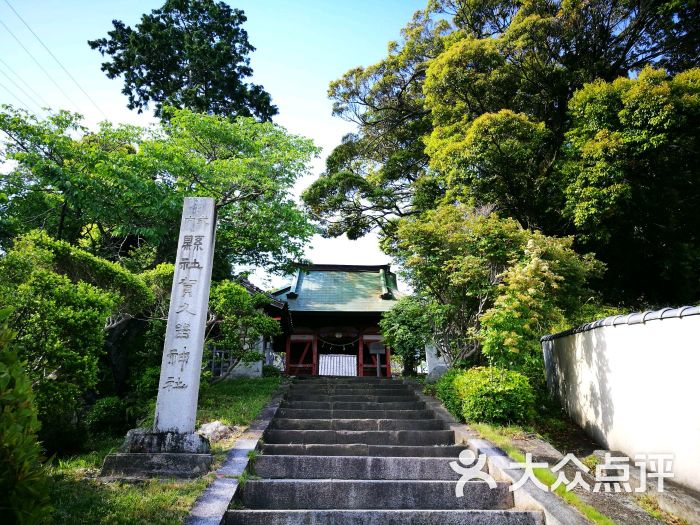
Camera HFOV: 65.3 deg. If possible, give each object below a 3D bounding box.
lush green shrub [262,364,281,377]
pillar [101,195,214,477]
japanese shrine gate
[{"bbox_3d":[-1.930,2.530,13.138,0.550,0.470,0.500,1,-20,-2],"label":"lush green shrub"},{"bbox_3d":[-1.540,0.619,5.017,0.830,2.540,0.720,2,-20,-7],"label":"pillar"},{"bbox_3d":[-0.600,2.689,24.275,6.100,5.600,4.800,1,-20,-2],"label":"japanese shrine gate"}]

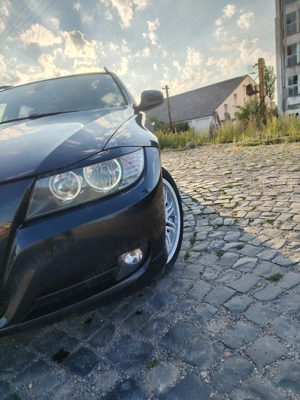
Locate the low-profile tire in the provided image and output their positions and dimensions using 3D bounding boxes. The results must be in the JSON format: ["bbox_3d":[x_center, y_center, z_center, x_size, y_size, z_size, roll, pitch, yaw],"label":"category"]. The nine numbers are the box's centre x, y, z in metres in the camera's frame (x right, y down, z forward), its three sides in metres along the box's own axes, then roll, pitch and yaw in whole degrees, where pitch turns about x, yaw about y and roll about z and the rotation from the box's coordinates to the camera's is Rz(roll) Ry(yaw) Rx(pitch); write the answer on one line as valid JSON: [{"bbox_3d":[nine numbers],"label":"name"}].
[{"bbox_3d":[-0.004,0.126,1.631,0.225,0.635,0.635,-1,17,26],"label":"low-profile tire"}]

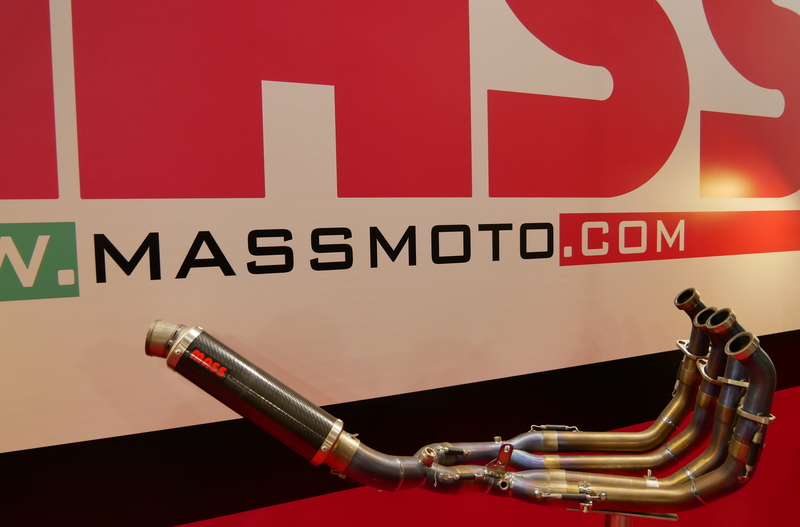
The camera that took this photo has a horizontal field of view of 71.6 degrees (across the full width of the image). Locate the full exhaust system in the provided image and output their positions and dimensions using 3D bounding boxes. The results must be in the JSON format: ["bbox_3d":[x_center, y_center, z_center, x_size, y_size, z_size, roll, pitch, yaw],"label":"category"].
[{"bbox_3d":[0.066,0.255,1.105,1.125,0.385,0.320,-1,3,10],"label":"full exhaust system"}]

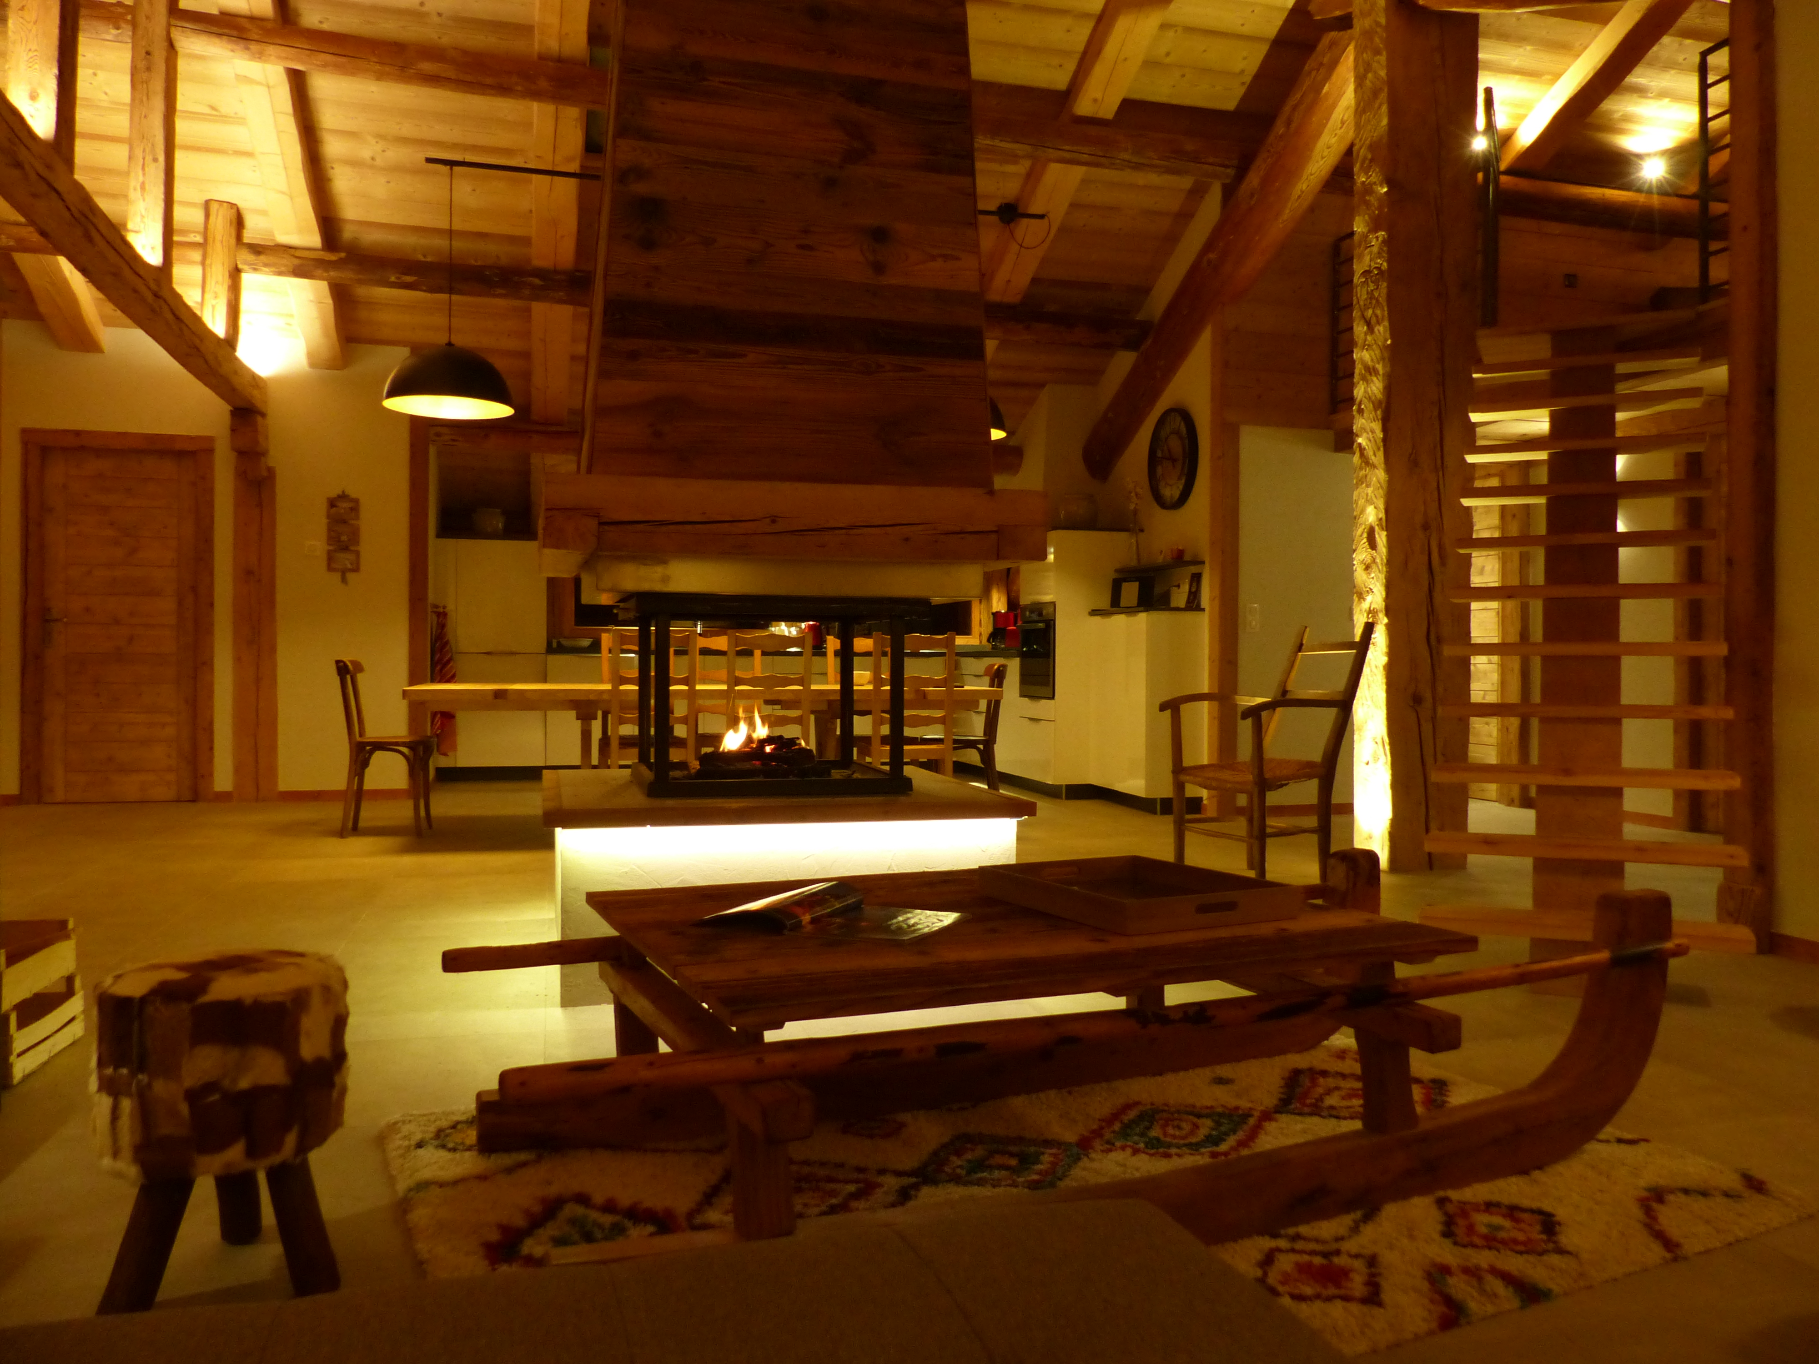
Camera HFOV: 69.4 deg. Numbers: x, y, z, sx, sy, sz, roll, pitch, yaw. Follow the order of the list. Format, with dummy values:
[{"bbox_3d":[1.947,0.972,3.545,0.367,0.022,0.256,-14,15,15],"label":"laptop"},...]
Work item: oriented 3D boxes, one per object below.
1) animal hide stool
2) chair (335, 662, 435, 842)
[{"bbox_3d":[-0.906,0.596,1.740,0.330,0.425,0.330,0,1,-16],"label":"animal hide stool"},{"bbox_3d":[-2.568,0.316,6.441,0.440,0.850,0.400,0,1,-10],"label":"chair"}]

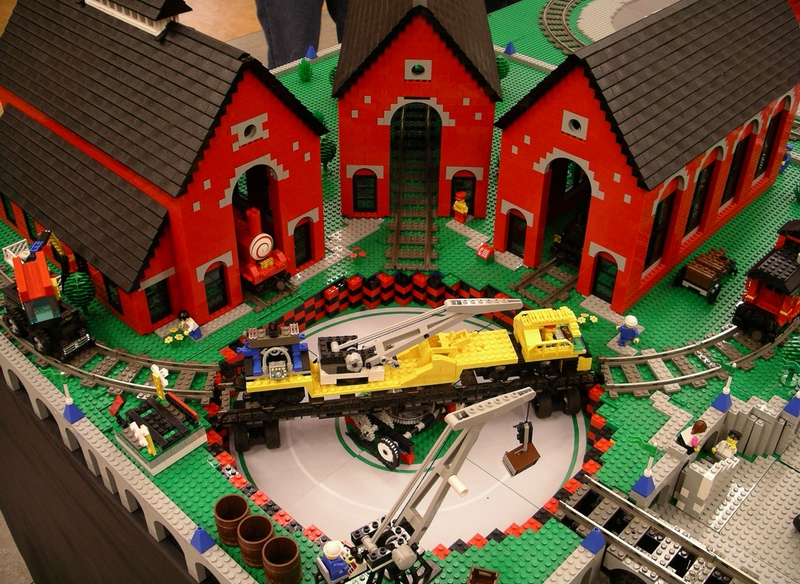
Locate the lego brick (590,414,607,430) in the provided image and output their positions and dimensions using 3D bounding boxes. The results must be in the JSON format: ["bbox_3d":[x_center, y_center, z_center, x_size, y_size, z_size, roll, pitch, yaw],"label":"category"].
[{"bbox_3d":[0.208,0.131,0.881,0.016,0.011,0.016,31,47,33],"label":"lego brick"}]

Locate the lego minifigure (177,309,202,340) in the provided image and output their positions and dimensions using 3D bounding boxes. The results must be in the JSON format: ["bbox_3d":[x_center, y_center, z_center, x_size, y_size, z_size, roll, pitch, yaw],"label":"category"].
[{"bbox_3d":[-0.235,0.037,0.951,0.022,0.036,0.024,-22,43,-26],"label":"lego minifigure"}]

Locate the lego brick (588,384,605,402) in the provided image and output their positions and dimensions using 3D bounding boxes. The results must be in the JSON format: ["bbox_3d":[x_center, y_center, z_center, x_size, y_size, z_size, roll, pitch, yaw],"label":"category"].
[{"bbox_3d":[0.214,0.109,0.914,0.016,0.011,0.016,31,47,33],"label":"lego brick"}]

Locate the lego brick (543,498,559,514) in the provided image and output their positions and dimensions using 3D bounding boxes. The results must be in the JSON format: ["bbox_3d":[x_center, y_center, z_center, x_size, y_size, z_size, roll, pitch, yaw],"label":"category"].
[{"bbox_3d":[0.142,0.201,0.789,0.016,0.011,0.016,30,45,34],"label":"lego brick"}]

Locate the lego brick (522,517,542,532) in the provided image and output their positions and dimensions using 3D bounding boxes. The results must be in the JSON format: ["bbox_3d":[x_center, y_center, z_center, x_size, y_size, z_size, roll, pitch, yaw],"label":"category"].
[{"bbox_3d":[0.120,0.214,0.770,0.016,0.011,0.016,30,45,34],"label":"lego brick"}]

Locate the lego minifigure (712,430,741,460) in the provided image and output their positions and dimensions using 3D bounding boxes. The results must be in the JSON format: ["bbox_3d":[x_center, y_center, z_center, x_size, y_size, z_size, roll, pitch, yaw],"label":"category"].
[{"bbox_3d":[0.316,0.152,0.822,0.024,0.042,0.014,30,45,34],"label":"lego minifigure"}]

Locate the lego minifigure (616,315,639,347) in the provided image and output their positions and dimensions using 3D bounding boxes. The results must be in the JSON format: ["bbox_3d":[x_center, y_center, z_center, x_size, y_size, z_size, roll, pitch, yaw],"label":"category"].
[{"bbox_3d":[0.253,0.042,0.944,0.025,0.041,0.019,14,40,17],"label":"lego minifigure"}]

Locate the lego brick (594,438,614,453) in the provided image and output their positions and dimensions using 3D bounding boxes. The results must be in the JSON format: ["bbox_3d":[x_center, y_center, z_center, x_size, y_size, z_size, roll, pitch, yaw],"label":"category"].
[{"bbox_3d":[0.202,0.155,0.849,0.016,0.011,0.016,31,47,33],"label":"lego brick"}]

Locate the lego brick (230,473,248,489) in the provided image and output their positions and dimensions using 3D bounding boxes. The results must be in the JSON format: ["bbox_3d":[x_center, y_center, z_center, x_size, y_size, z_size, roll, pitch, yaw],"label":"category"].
[{"bbox_3d":[-0.153,0.184,0.815,0.016,0.011,0.016,31,47,33],"label":"lego brick"}]

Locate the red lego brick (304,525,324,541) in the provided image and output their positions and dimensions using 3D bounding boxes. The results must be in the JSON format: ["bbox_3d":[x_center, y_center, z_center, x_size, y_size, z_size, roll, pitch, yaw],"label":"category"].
[{"bbox_3d":[-0.079,0.218,0.762,0.016,0.011,0.016,31,47,33],"label":"red lego brick"}]

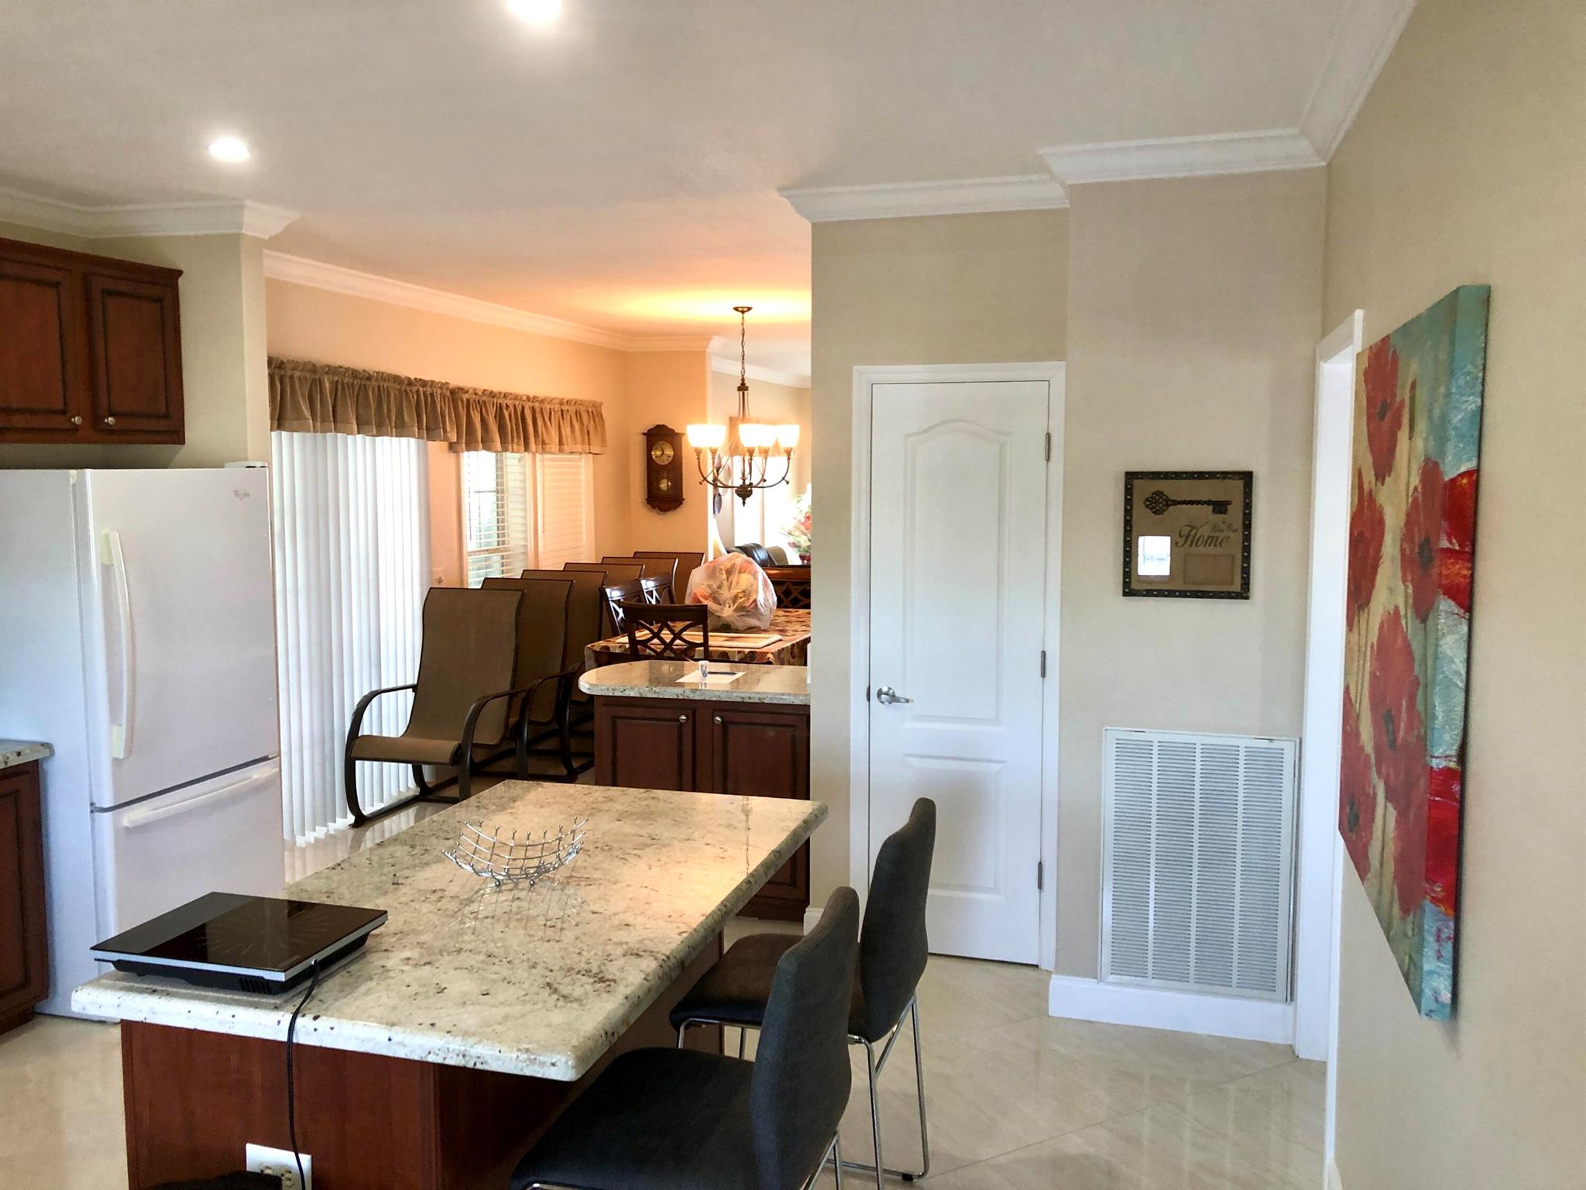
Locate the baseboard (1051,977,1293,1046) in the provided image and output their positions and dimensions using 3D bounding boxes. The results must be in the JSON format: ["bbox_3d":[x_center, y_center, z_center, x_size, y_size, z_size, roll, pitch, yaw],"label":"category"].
[{"bbox_3d":[1.171,1.287,3.996,0.723,0.138,0.017,2,6,17],"label":"baseboard"}]

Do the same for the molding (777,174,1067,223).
[{"bbox_3d":[0.440,-1.331,4.337,0.966,0.083,0.083,1,6,16],"label":"molding"}]

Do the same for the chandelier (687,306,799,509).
[{"bbox_3d":[-0.315,-1.123,7.699,0.695,1.193,0.695,0,6,0],"label":"chandelier"}]

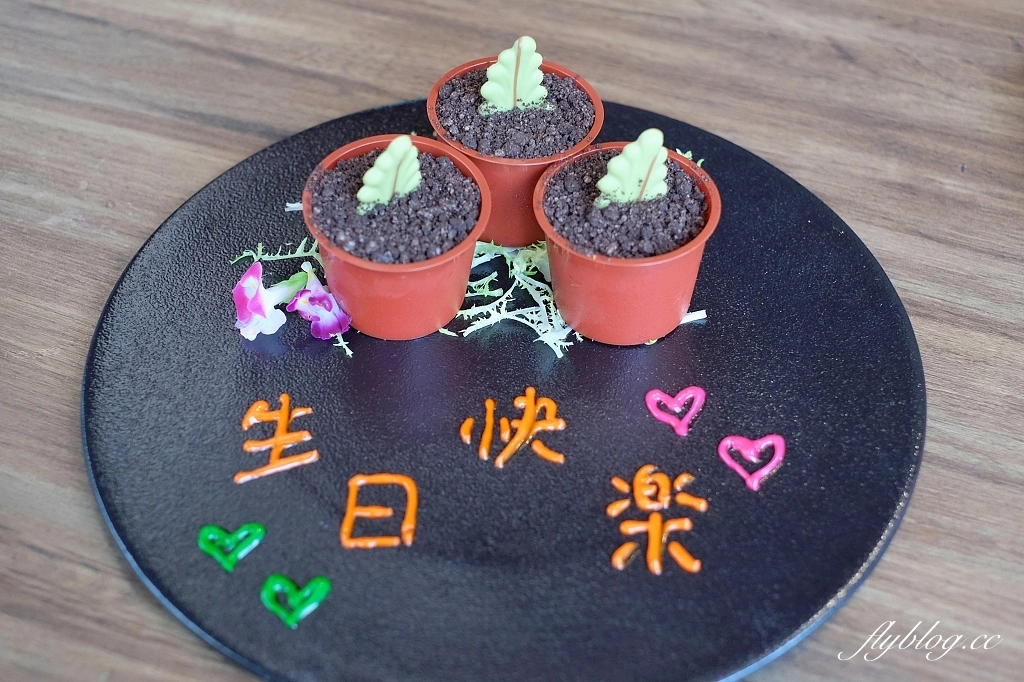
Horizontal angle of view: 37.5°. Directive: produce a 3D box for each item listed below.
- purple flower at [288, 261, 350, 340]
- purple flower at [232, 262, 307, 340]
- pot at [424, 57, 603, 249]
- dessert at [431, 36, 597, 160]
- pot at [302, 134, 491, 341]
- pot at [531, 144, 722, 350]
[{"bbox_3d":[-0.075,-0.017,0.588,0.025,0.017,0.028,4,47,4],"label":"purple flower"},{"bbox_3d":[-0.095,-0.018,0.587,0.030,0.020,0.023,-25,52,-21],"label":"purple flower"},{"bbox_3d":[0.000,-0.076,0.618,0.070,0.050,0.070,2,45,-3],"label":"pot"},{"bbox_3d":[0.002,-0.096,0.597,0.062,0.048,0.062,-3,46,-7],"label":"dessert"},{"bbox_3d":[-0.044,-0.037,0.581,0.070,0.050,0.070,2,51,-3],"label":"pot"},{"bbox_3d":[0.044,-0.036,0.582,0.070,0.050,0.070,0,46,0],"label":"pot"}]

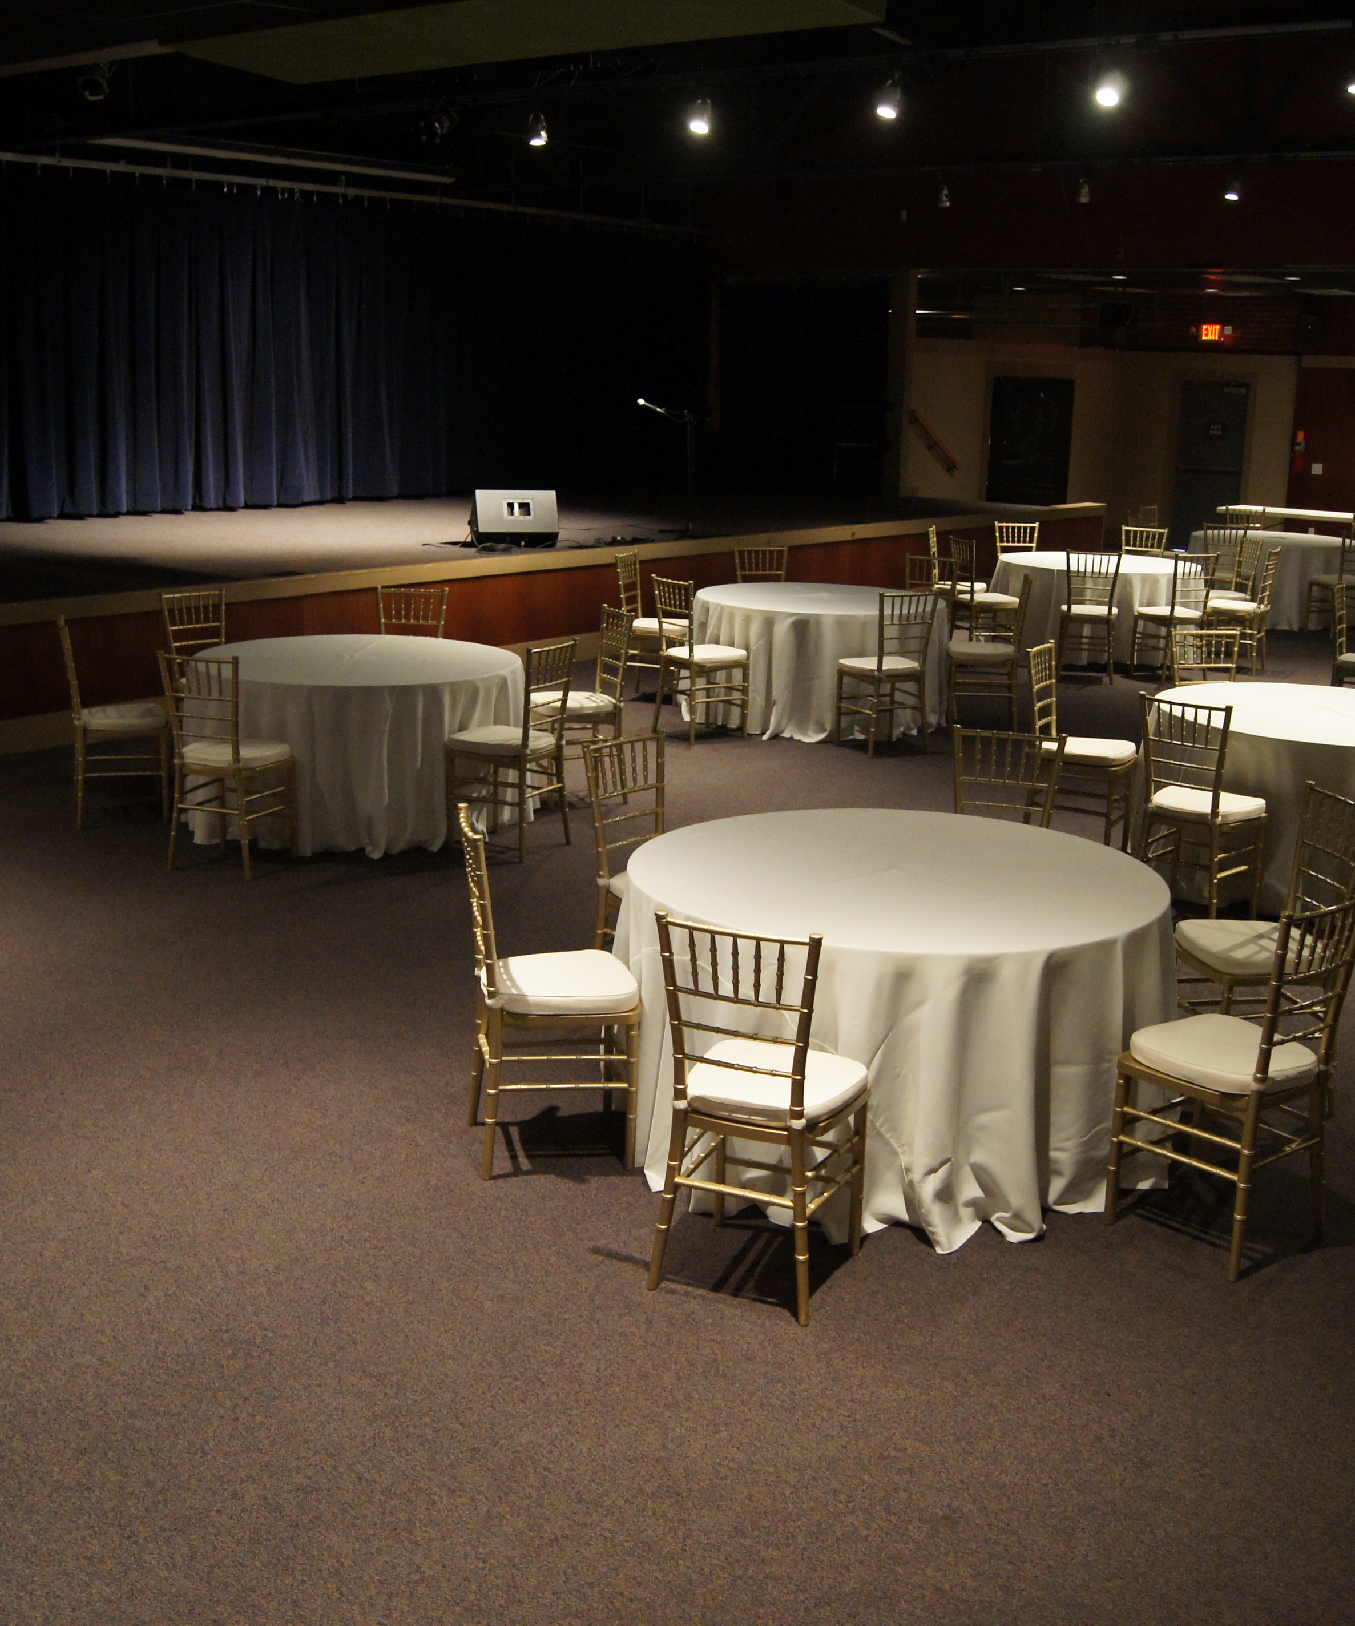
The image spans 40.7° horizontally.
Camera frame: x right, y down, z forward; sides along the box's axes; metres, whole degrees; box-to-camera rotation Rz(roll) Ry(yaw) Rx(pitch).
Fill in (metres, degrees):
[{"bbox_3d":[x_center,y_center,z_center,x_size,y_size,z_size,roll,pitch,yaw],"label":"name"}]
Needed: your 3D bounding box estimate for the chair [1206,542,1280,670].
[{"bbox_3d":[4.257,-1.534,13.795,0.440,0.931,0.400,9,15,28],"label":"chair"}]

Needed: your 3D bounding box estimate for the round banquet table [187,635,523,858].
[{"bbox_3d":[-1.493,-0.355,8.635,1.610,0.765,1.610,-1,14,-10],"label":"round banquet table"}]

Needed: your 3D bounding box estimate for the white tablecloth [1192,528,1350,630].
[{"bbox_3d":[5.434,-2.163,16.908,1.570,0.748,1.570,2,14,0],"label":"white tablecloth"}]

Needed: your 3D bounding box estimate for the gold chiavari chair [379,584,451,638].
[{"bbox_3d":[-1.429,-0.693,9.610,0.405,0.935,0.450,2,14,3],"label":"gold chiavari chair"}]

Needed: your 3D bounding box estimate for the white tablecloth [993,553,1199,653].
[{"bbox_3d":[3.237,-1.564,14.174,1.570,0.748,1.570,2,14,0],"label":"white tablecloth"}]

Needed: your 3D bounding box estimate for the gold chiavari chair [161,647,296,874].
[{"bbox_3d":[-1.874,-0.232,7.671,0.400,0.931,0.440,7,14,19],"label":"gold chiavari chair"}]

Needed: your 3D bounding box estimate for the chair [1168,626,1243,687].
[{"bbox_3d":[2.638,-0.397,8.900,0.405,0.935,0.450,-1,14,-12],"label":"chair"}]

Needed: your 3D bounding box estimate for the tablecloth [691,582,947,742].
[{"bbox_3d":[0.884,-0.967,11.423,1.570,0.748,1.570,2,14,0],"label":"tablecloth"}]

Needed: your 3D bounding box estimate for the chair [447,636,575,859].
[{"bbox_3d":[-0.732,-0.304,8.107,0.450,0.935,0.405,9,16,28],"label":"chair"}]

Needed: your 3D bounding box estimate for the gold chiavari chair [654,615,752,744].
[{"bbox_3d":[0.135,-0.916,10.794,0.435,0.930,0.410,-8,17,-34],"label":"gold chiavari chair"}]

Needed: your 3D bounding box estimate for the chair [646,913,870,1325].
[{"bbox_3d":[0.206,0.663,4.315,0.410,0.930,0.435,8,15,23],"label":"chair"}]

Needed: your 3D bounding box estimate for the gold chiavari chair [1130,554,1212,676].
[{"bbox_3d":[3.654,-1.446,13.407,0.410,0.930,0.435,-5,15,-24],"label":"gold chiavari chair"}]

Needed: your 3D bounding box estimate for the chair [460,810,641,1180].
[{"bbox_3d":[-0.348,0.473,4.984,0.450,0.935,0.405,-1,14,-13],"label":"chair"}]

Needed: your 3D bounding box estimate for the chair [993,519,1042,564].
[{"bbox_3d":[2.857,-1.916,15.181,0.400,0.931,0.440,0,14,-8],"label":"chair"}]

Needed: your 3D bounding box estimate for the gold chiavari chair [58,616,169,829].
[{"bbox_3d":[-2.581,-0.435,8.412,0.450,0.935,0.405,-2,14,-16],"label":"gold chiavari chair"}]

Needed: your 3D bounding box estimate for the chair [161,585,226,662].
[{"bbox_3d":[-2.303,-0.624,9.226,0.440,0.931,0.400,14,18,40],"label":"chair"}]

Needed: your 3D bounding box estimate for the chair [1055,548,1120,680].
[{"bbox_3d":[2.997,-1.446,13.328,0.410,0.930,0.435,4,14,9],"label":"chair"}]

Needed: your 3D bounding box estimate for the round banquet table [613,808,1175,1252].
[{"bbox_3d":[0.603,0.534,5.190,1.560,0.768,1.560,2,14,0],"label":"round banquet table"}]

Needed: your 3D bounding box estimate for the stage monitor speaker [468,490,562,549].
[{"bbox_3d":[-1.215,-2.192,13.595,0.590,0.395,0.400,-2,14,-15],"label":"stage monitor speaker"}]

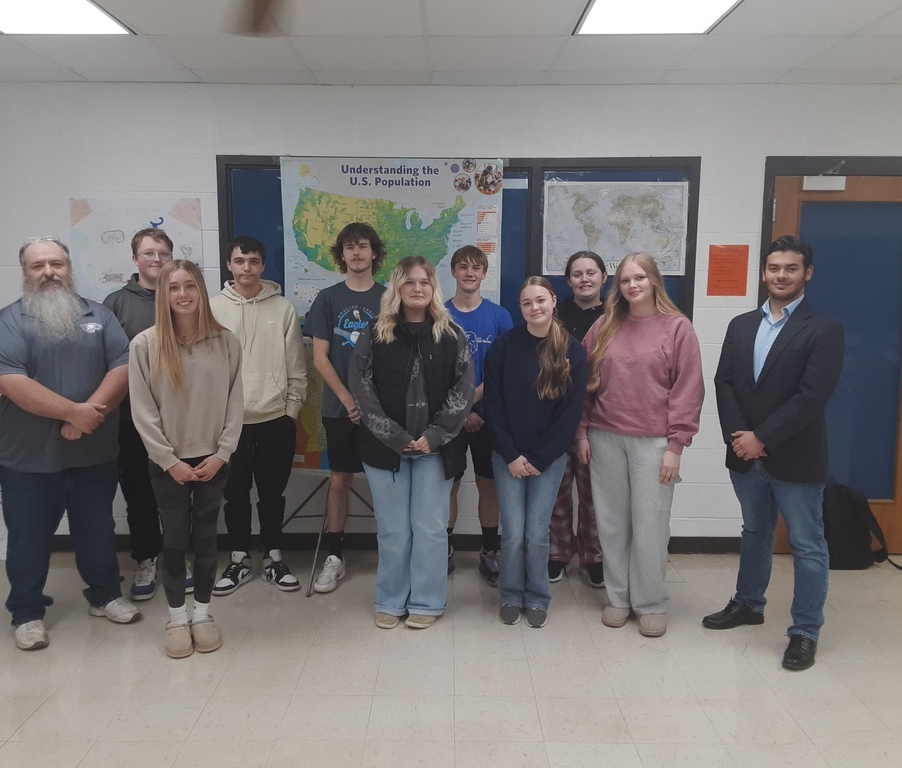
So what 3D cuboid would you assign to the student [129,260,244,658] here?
[{"bbox_3d":[-1.107,0.306,3.402,0.480,1.635,0.340,-2,7,-18],"label":"student"}]

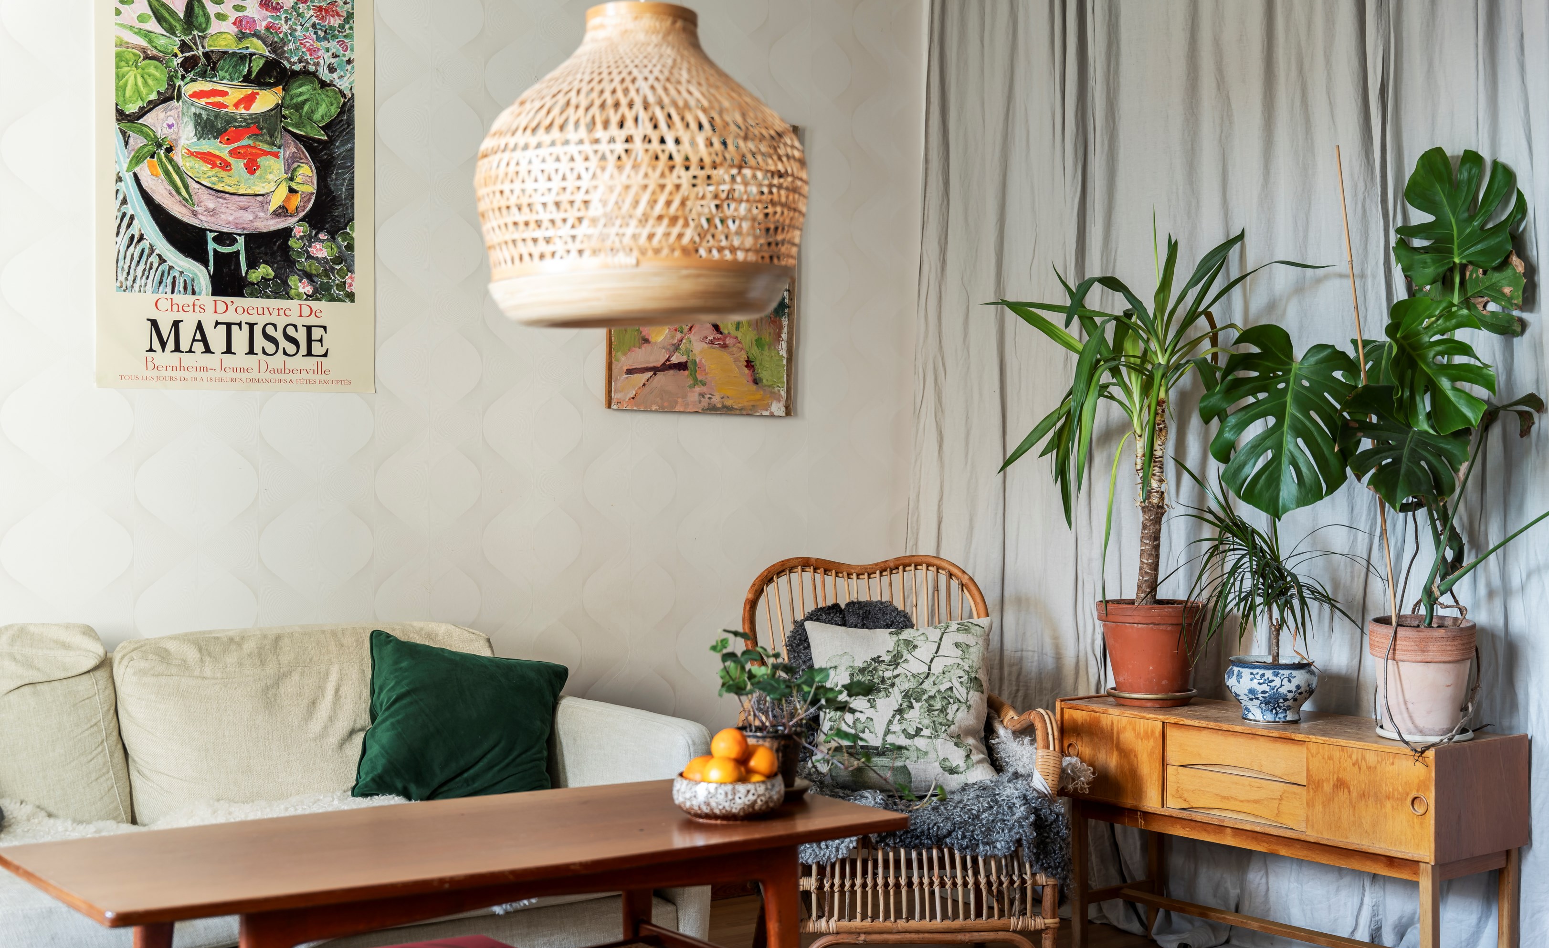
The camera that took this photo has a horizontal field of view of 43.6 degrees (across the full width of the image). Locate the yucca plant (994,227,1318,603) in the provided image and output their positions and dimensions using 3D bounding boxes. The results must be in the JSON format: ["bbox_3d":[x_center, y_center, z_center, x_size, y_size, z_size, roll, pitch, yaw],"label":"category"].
[{"bbox_3d":[0.856,-0.134,4.339,0.600,0.847,0.710,0,-1,-35],"label":"yucca plant"}]

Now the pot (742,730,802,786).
[{"bbox_3d":[-0.006,0.503,3.421,0.116,0.103,0.116,0,-1,0],"label":"pot"}]

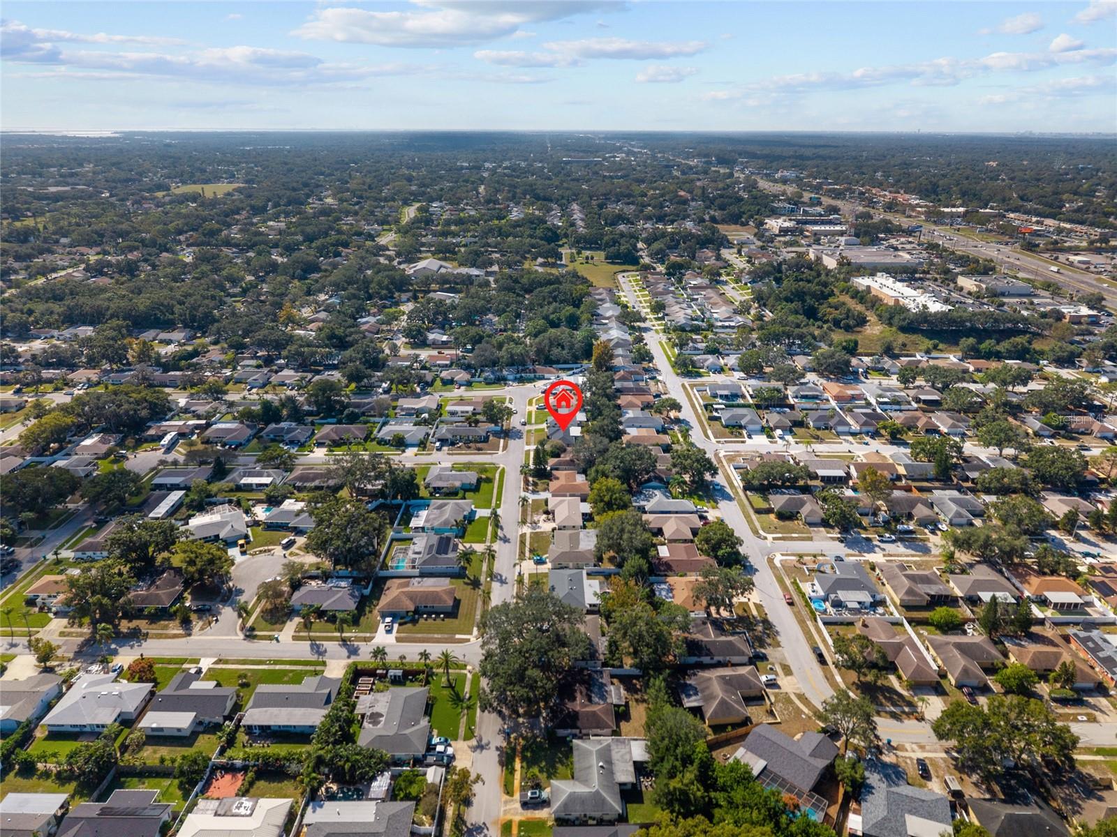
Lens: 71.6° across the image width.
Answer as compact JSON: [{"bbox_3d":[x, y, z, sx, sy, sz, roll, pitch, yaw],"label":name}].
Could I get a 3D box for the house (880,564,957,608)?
[{"bbox_3d":[100.384,46.130,218.773,15.800,4.500,19.200,0,21,0],"label":"house"}]

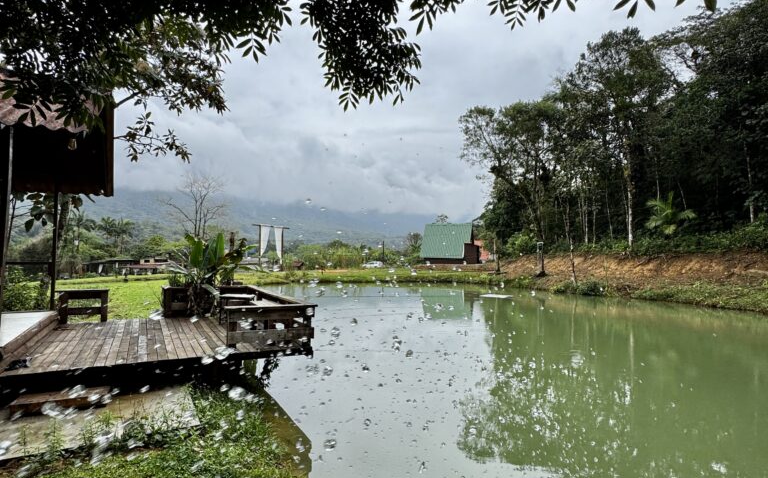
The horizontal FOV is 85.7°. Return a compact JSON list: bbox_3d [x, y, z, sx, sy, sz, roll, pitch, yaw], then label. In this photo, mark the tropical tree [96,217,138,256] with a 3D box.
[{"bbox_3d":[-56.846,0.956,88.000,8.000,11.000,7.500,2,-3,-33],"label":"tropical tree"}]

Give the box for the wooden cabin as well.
[{"bbox_3d":[9.563,0.724,60.000,8.300,6.000,6.200,0,-3,20],"label":"wooden cabin"}]

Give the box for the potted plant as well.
[{"bbox_3d":[-3.430,0.675,8.100,1.500,1.620,1.300,2,-3,-23],"label":"potted plant"}]

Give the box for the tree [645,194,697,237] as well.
[{"bbox_3d":[18.680,-1.206,27.000,3.000,3.500,2.900,-1,-3,35],"label":"tree"}]

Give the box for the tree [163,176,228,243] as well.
[{"bbox_3d":[-21.734,-1.913,48.000,7.100,11.300,6.800,2,-3,-24],"label":"tree"}]

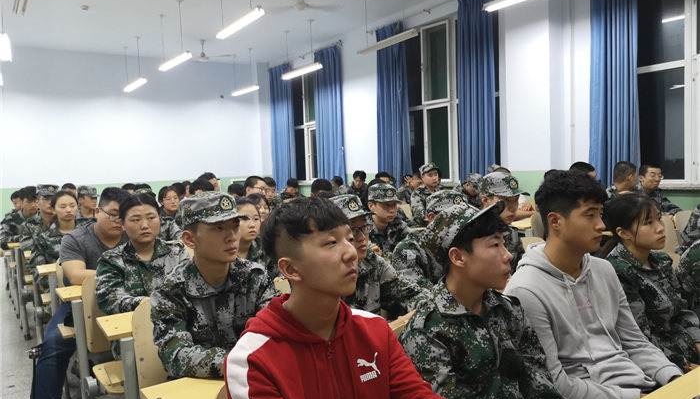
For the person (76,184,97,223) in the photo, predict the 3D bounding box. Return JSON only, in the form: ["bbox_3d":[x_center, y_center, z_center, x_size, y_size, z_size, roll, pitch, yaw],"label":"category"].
[{"bbox_3d":[-2.551,0.492,5.425,0.500,1.260,0.750,-5,4,-34],"label":"person"}]

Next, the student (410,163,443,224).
[{"bbox_3d":[0.895,0.305,5.733,0.520,1.340,0.750,-5,4,-34],"label":"student"}]

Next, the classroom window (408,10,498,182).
[{"bbox_3d":[1.327,-1.383,7.693,0.140,2.200,2.150,-5,4,-34],"label":"classroom window"}]

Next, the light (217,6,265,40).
[{"bbox_3d":[-1.250,-1.982,6.170,0.120,0.085,1.230,-5,4,-34],"label":"light"}]

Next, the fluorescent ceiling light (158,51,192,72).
[{"bbox_3d":[-2.615,-2.058,8.144,0.120,0.085,1.230,-5,4,-34],"label":"fluorescent ceiling light"}]

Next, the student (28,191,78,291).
[{"bbox_3d":[-1.932,0.580,3.791,0.500,1.260,0.750,-5,4,-34],"label":"student"}]

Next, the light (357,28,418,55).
[{"bbox_3d":[0.467,-2.112,7.314,0.120,0.085,1.240,-5,4,-34],"label":"light"}]

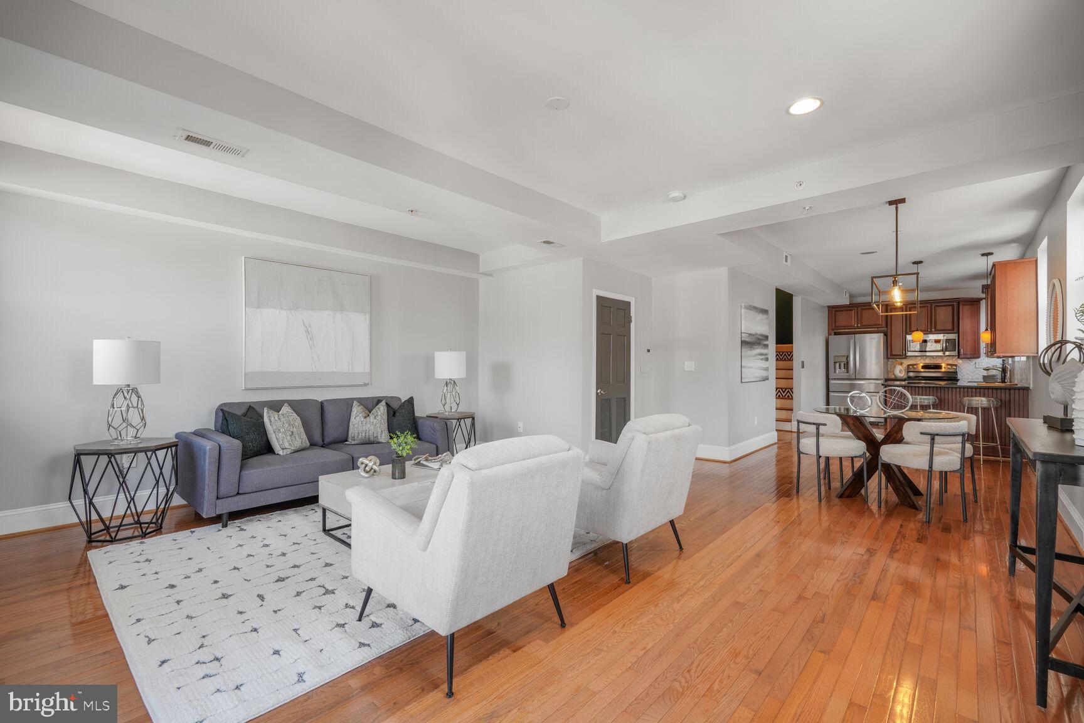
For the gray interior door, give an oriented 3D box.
[{"bbox_3d":[0.857,0.239,5.790,0.050,2.020,0.765,0,-1,42],"label":"gray interior door"}]

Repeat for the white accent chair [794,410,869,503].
[{"bbox_3d":[2.639,0.849,4.401,0.520,0.765,0.510,0,0,-7],"label":"white accent chair"}]

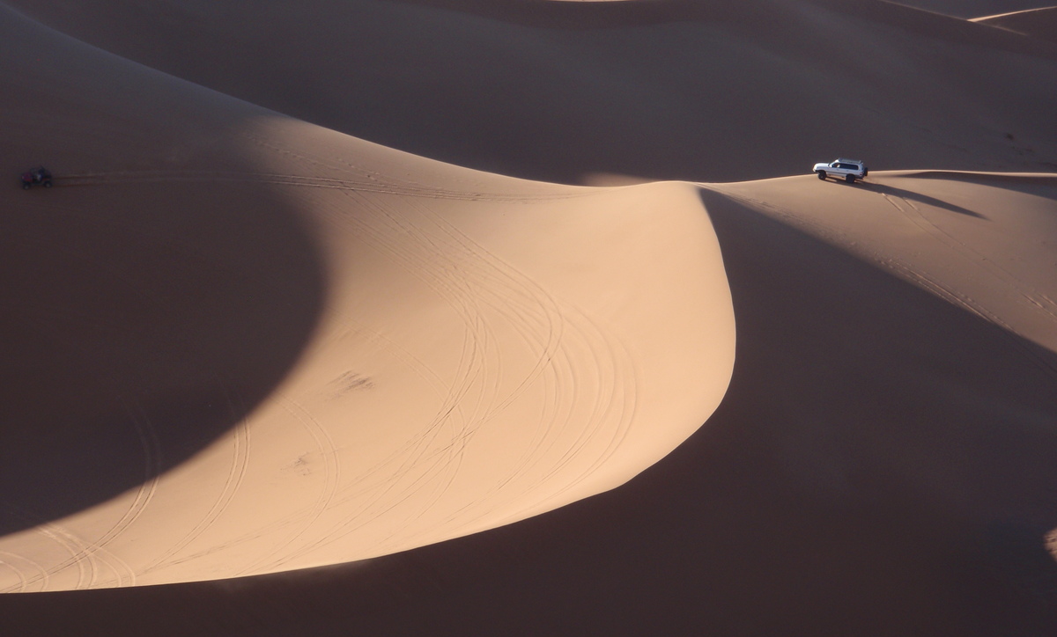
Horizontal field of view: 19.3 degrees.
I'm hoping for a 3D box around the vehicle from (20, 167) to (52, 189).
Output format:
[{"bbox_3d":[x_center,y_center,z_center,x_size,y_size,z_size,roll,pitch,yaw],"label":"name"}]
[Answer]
[{"bbox_3d":[-48.350,-13.803,306.000,2.920,1.850,1.520,-6,34,-17],"label":"vehicle"}]

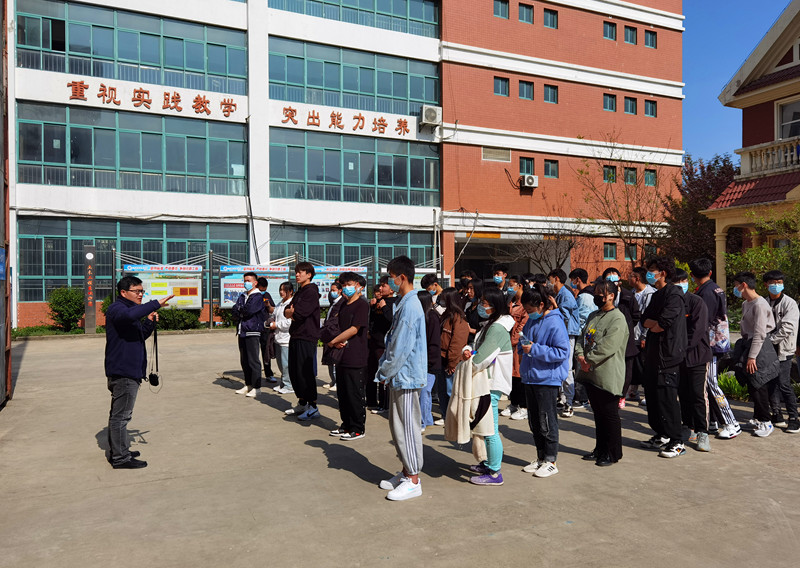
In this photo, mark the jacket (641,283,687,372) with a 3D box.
[{"bbox_3d":[2.410,0.400,5.720,0.350,0.790,0.470,0,0,-7],"label":"jacket"}]

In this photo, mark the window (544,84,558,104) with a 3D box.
[{"bbox_3d":[7.373,-9.248,30.489,0.821,0.851,0.150,0,0,-24],"label":"window"}]

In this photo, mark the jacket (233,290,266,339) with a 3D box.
[{"bbox_3d":[-2.147,0.435,8.900,0.370,0.650,0.480,0,0,-38],"label":"jacket"}]

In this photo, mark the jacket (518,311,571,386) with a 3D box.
[{"bbox_3d":[1.233,0.548,5.304,0.420,0.650,0.490,0,1,-26],"label":"jacket"}]

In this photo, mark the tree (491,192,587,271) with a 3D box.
[{"bbox_3d":[6.036,-1.248,27.000,4.000,5.600,3.700,0,0,-24],"label":"tree"}]

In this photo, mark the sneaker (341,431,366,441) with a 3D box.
[{"bbox_3d":[-0.479,1.524,6.405,0.290,0.115,0.108,-1,1,-29],"label":"sneaker"}]

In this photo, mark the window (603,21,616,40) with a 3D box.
[{"bbox_3d":[11.050,-13.300,32.900,0.880,0.920,0.140,0,0,-24],"label":"window"}]

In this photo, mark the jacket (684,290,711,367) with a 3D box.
[{"bbox_3d":[2.840,0.450,6.100,0.500,0.750,0.360,0,0,40],"label":"jacket"}]

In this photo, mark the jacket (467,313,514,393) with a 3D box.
[{"bbox_3d":[0.738,0.576,5.060,0.370,0.630,0.450,0,0,-13],"label":"jacket"}]

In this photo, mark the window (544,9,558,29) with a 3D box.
[{"bbox_3d":[7.230,-12.720,30.030,0.820,0.880,0.150,0,0,-24],"label":"window"}]

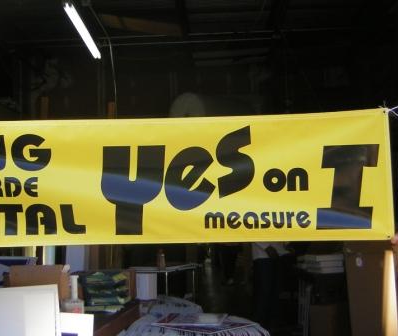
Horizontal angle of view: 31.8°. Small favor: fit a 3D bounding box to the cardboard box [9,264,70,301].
[{"bbox_3d":[-0.800,0.600,3.500,0.280,0.220,0.220,0,-1,0],"label":"cardboard box"}]

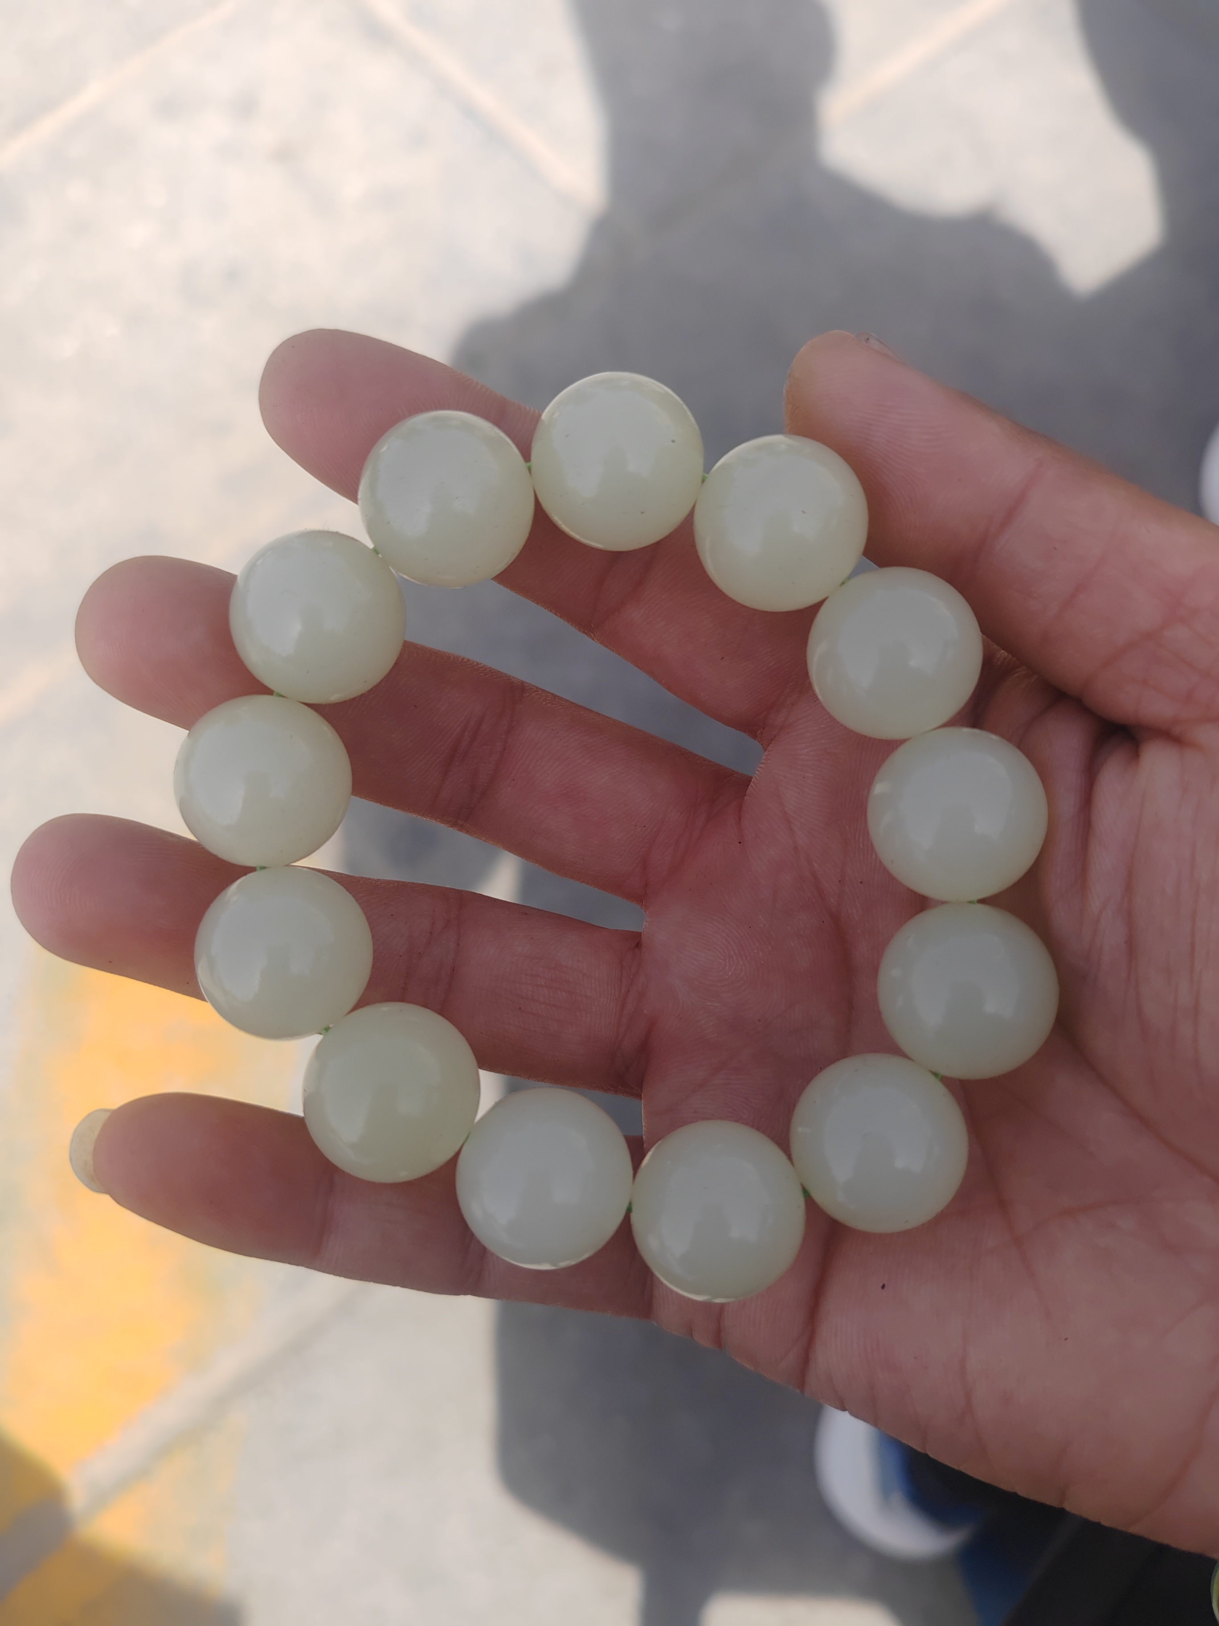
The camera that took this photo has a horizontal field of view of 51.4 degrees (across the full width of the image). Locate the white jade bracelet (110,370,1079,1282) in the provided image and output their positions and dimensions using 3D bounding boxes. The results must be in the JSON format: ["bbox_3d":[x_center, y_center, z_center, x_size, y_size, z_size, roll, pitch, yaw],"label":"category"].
[{"bbox_3d":[0.000,0.003,0.139,0.096,0.021,0.101,0,88,0],"label":"white jade bracelet"}]

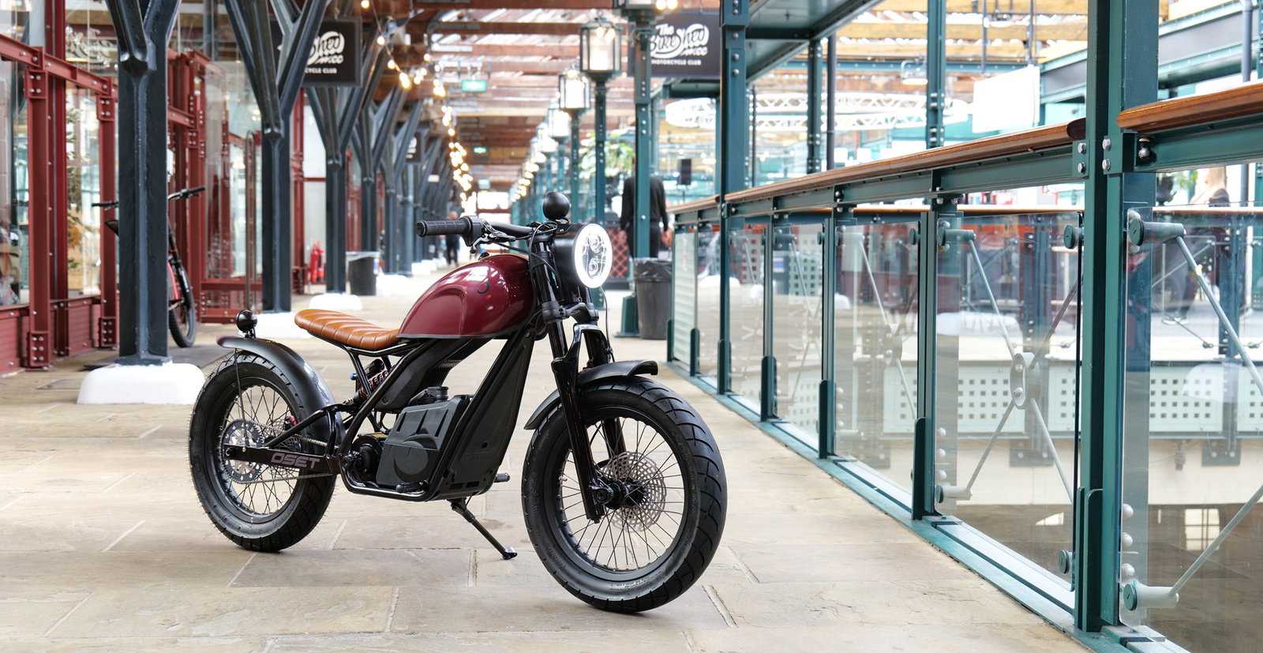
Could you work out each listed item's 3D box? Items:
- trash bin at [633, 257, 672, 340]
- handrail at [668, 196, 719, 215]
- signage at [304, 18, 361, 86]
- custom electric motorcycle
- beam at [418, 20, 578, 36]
[{"bbox_3d":[0.266,-0.241,14.640,0.500,0.692,0.500,0,3,-5],"label":"trash bin"},{"bbox_3d":[0.425,-0.747,10.373,0.140,0.060,2.486,0,3,-5],"label":"handrail"},{"bbox_3d":[-3.187,-2.736,16.806,0.968,0.674,0.050,0,3,-5],"label":"signage"},{"bbox_3d":[-0.485,0.147,4.124,1.735,0.936,0.753,2,3,37],"label":"custom electric motorcycle"},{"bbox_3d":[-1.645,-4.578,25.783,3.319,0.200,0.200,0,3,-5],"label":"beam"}]

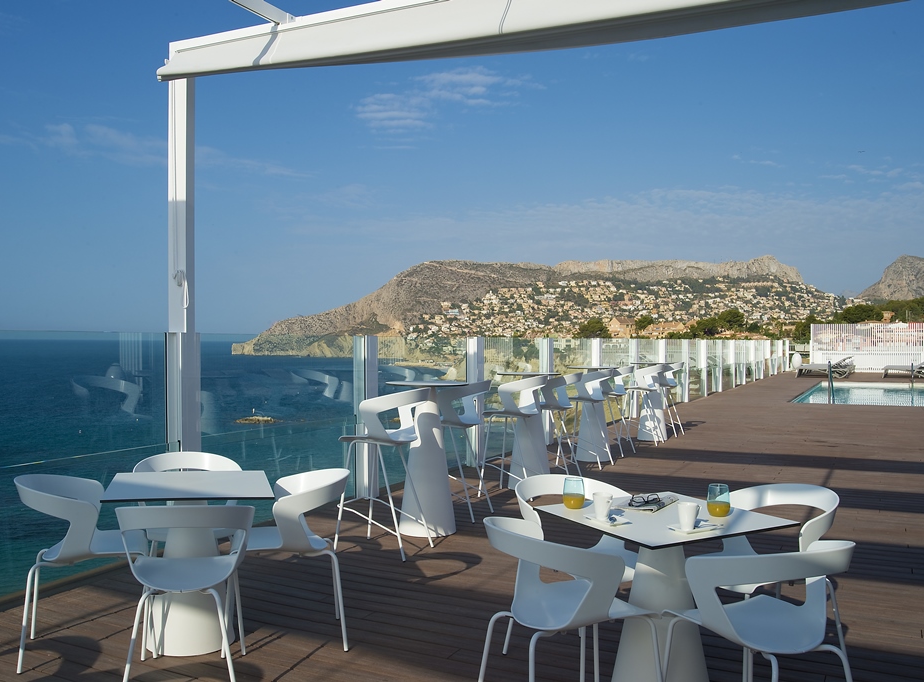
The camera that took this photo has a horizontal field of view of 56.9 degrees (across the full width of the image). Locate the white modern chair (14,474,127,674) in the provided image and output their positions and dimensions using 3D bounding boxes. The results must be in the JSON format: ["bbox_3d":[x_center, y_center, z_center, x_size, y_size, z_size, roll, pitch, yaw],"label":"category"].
[{"bbox_3d":[-1.699,1.011,3.883,0.570,0.780,0.560,0,0,-20],"label":"white modern chair"}]

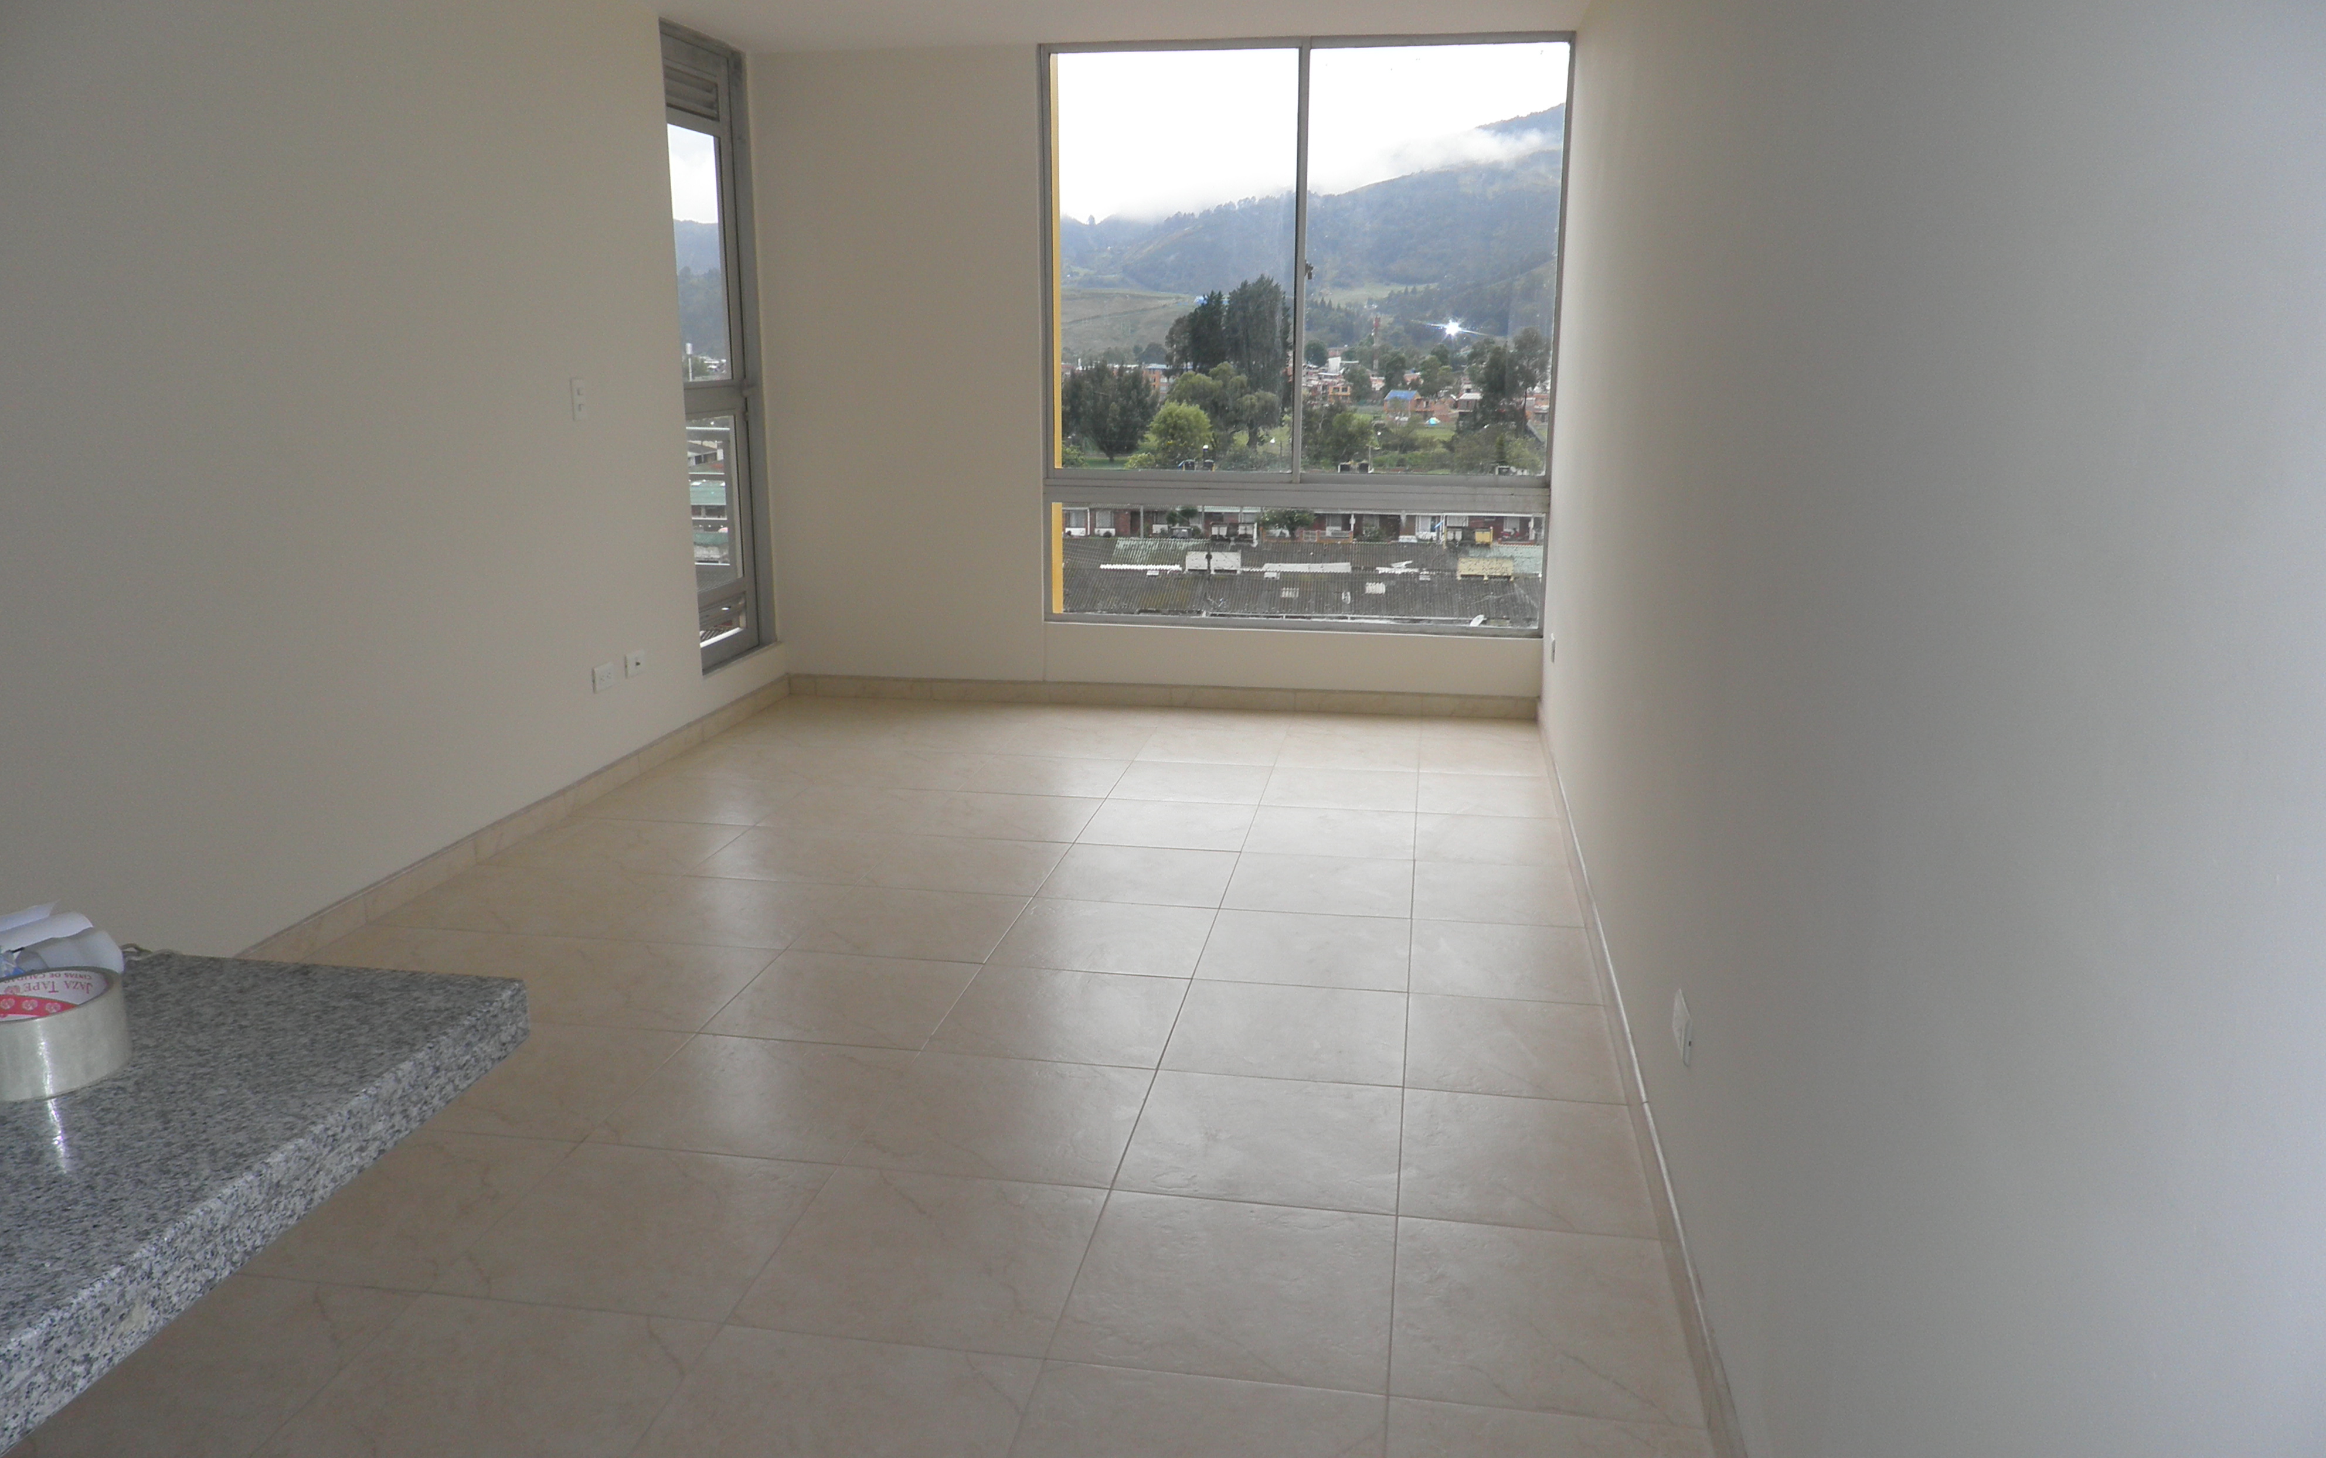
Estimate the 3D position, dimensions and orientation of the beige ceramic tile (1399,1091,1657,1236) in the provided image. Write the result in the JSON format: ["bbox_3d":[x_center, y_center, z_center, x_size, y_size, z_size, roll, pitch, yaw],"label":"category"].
[{"bbox_3d":[0.593,0.711,2.661,0.405,0.012,0.450,2,13,9],"label":"beige ceramic tile"}]

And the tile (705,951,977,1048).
[{"bbox_3d":[-0.649,0.565,3.361,0.454,0.012,0.454,2,13,9],"label":"tile"}]

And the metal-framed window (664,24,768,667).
[{"bbox_3d":[-1.548,-1.258,5.483,0.100,2.075,0.661,2,13,9],"label":"metal-framed window"}]

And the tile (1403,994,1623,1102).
[{"bbox_3d":[0.675,0.622,3.151,0.395,0.012,0.454,2,13,9],"label":"tile"}]

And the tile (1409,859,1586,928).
[{"bbox_3d":[0.812,0.408,3.958,0.405,0.012,0.450,2,13,9],"label":"tile"}]

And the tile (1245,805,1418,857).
[{"bbox_3d":[0.475,0.293,4.515,0.452,0.010,0.452,2,13,9],"label":"tile"}]

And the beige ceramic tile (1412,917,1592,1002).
[{"bbox_3d":[0.749,0.519,3.590,0.395,0.012,0.454,2,13,9],"label":"beige ceramic tile"}]

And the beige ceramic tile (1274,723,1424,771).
[{"bbox_3d":[0.618,0.082,5.348,0.450,0.012,0.460,2,13,9],"label":"beige ceramic tile"}]

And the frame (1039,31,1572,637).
[{"bbox_3d":[0.472,-1.373,5.792,1.843,2.034,0.070,2,13,7],"label":"frame"}]

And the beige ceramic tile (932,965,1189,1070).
[{"bbox_3d":[-0.198,0.584,3.289,0.454,0.012,0.454,2,13,9],"label":"beige ceramic tile"}]

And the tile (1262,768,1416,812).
[{"bbox_3d":[0.549,0.188,4.936,0.456,0.010,0.447,2,14,9],"label":"tile"}]

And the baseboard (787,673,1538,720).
[{"bbox_3d":[-0.045,-0.125,6.113,2.861,0.085,0.012,2,13,7],"label":"baseboard"}]

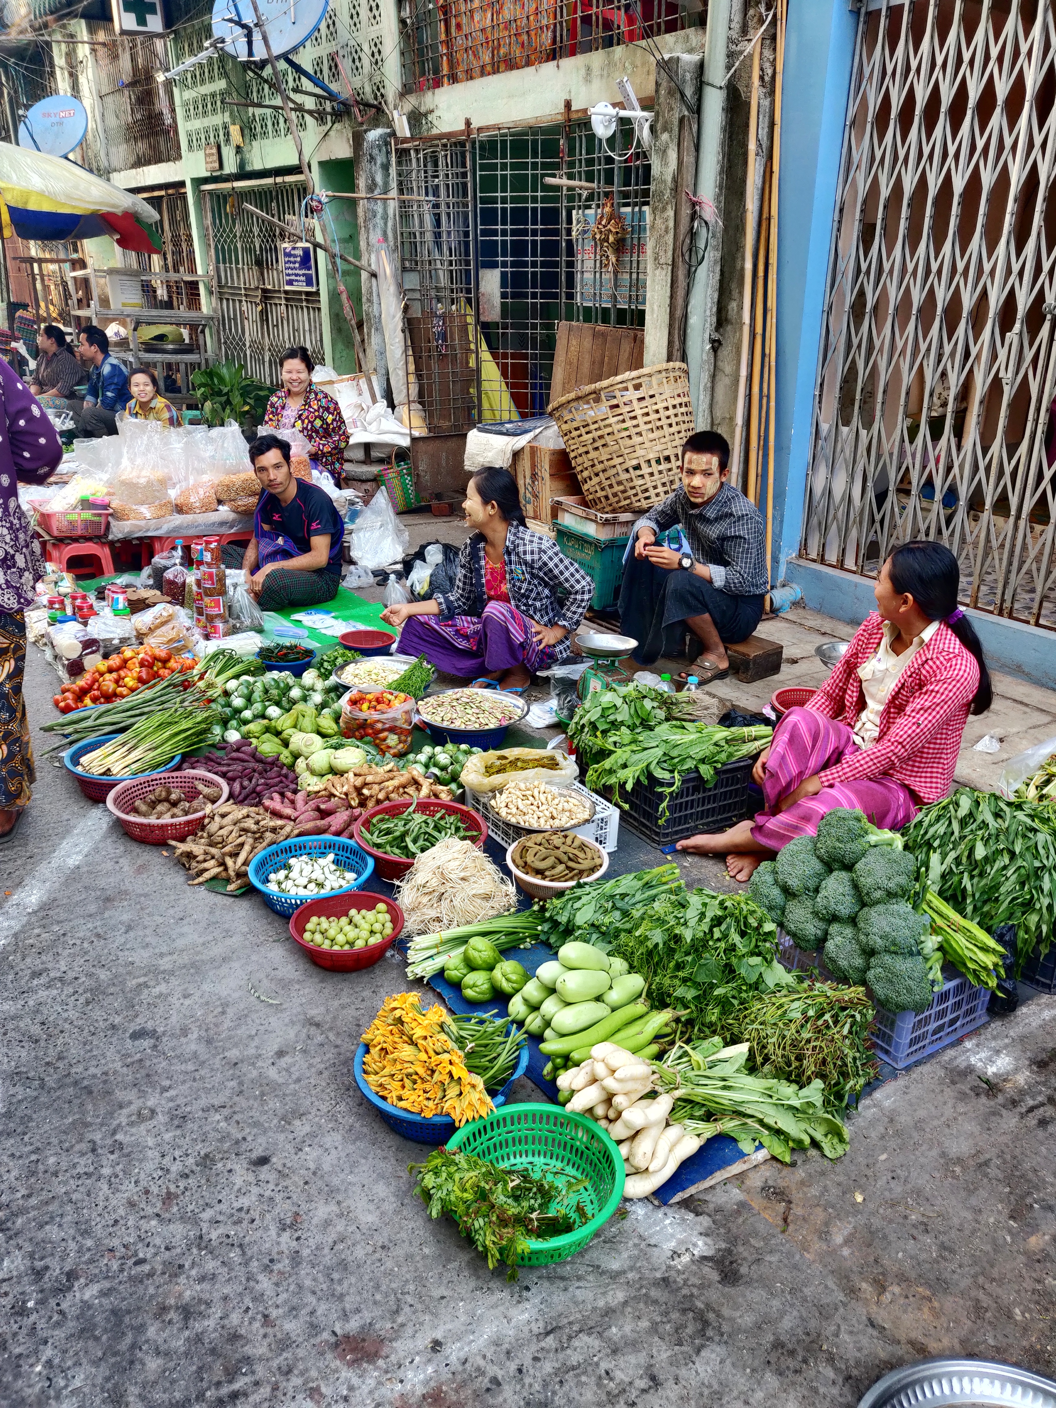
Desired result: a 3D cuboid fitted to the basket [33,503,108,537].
[{"bbox_3d":[-2.411,-0.995,5.402,0.330,0.125,0.300,-14,28,-27],"label":"basket"}]

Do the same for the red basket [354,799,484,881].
[{"bbox_3d":[-0.282,0.388,2.699,0.350,0.115,0.350,0,26,0],"label":"red basket"}]

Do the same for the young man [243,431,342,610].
[{"bbox_3d":[-1.191,-0.910,4.867,0.600,0.748,0.580,-20,30,-38],"label":"young man"}]

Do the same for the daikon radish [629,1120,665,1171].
[{"bbox_3d":[0.215,0.775,1.803,0.054,0.060,0.160,12,26,26],"label":"daikon radish"}]

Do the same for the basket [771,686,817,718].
[{"bbox_3d":[0.869,0.026,3.258,0.190,0.100,0.190,0,26,0],"label":"basket"}]

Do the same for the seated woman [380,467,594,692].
[{"bbox_3d":[-0.137,-0.500,3.965,0.680,0.820,0.600,11,25,25],"label":"seated woman"}]

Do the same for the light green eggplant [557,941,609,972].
[{"bbox_3d":[0.118,0.547,2.203,0.125,0.066,0.064,9,25,19],"label":"light green eggplant"}]

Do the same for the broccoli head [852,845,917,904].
[{"bbox_3d":[0.787,0.375,2.253,0.140,0.130,0.140,7,24,16],"label":"broccoli head"}]

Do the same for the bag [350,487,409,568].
[{"bbox_3d":[-0.758,-0.912,5.118,0.300,0.370,0.240,-5,26,-9],"label":"bag"}]

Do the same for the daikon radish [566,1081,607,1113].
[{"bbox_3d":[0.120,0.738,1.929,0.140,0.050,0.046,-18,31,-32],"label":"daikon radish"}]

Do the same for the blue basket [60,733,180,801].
[{"bbox_3d":[-1.239,0.203,3.134,0.342,0.100,0.342,0,23,0],"label":"blue basket"}]

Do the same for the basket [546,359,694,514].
[{"bbox_3d":[0.452,-1.166,4.520,0.640,0.520,0.640,-19,4,8],"label":"basket"}]

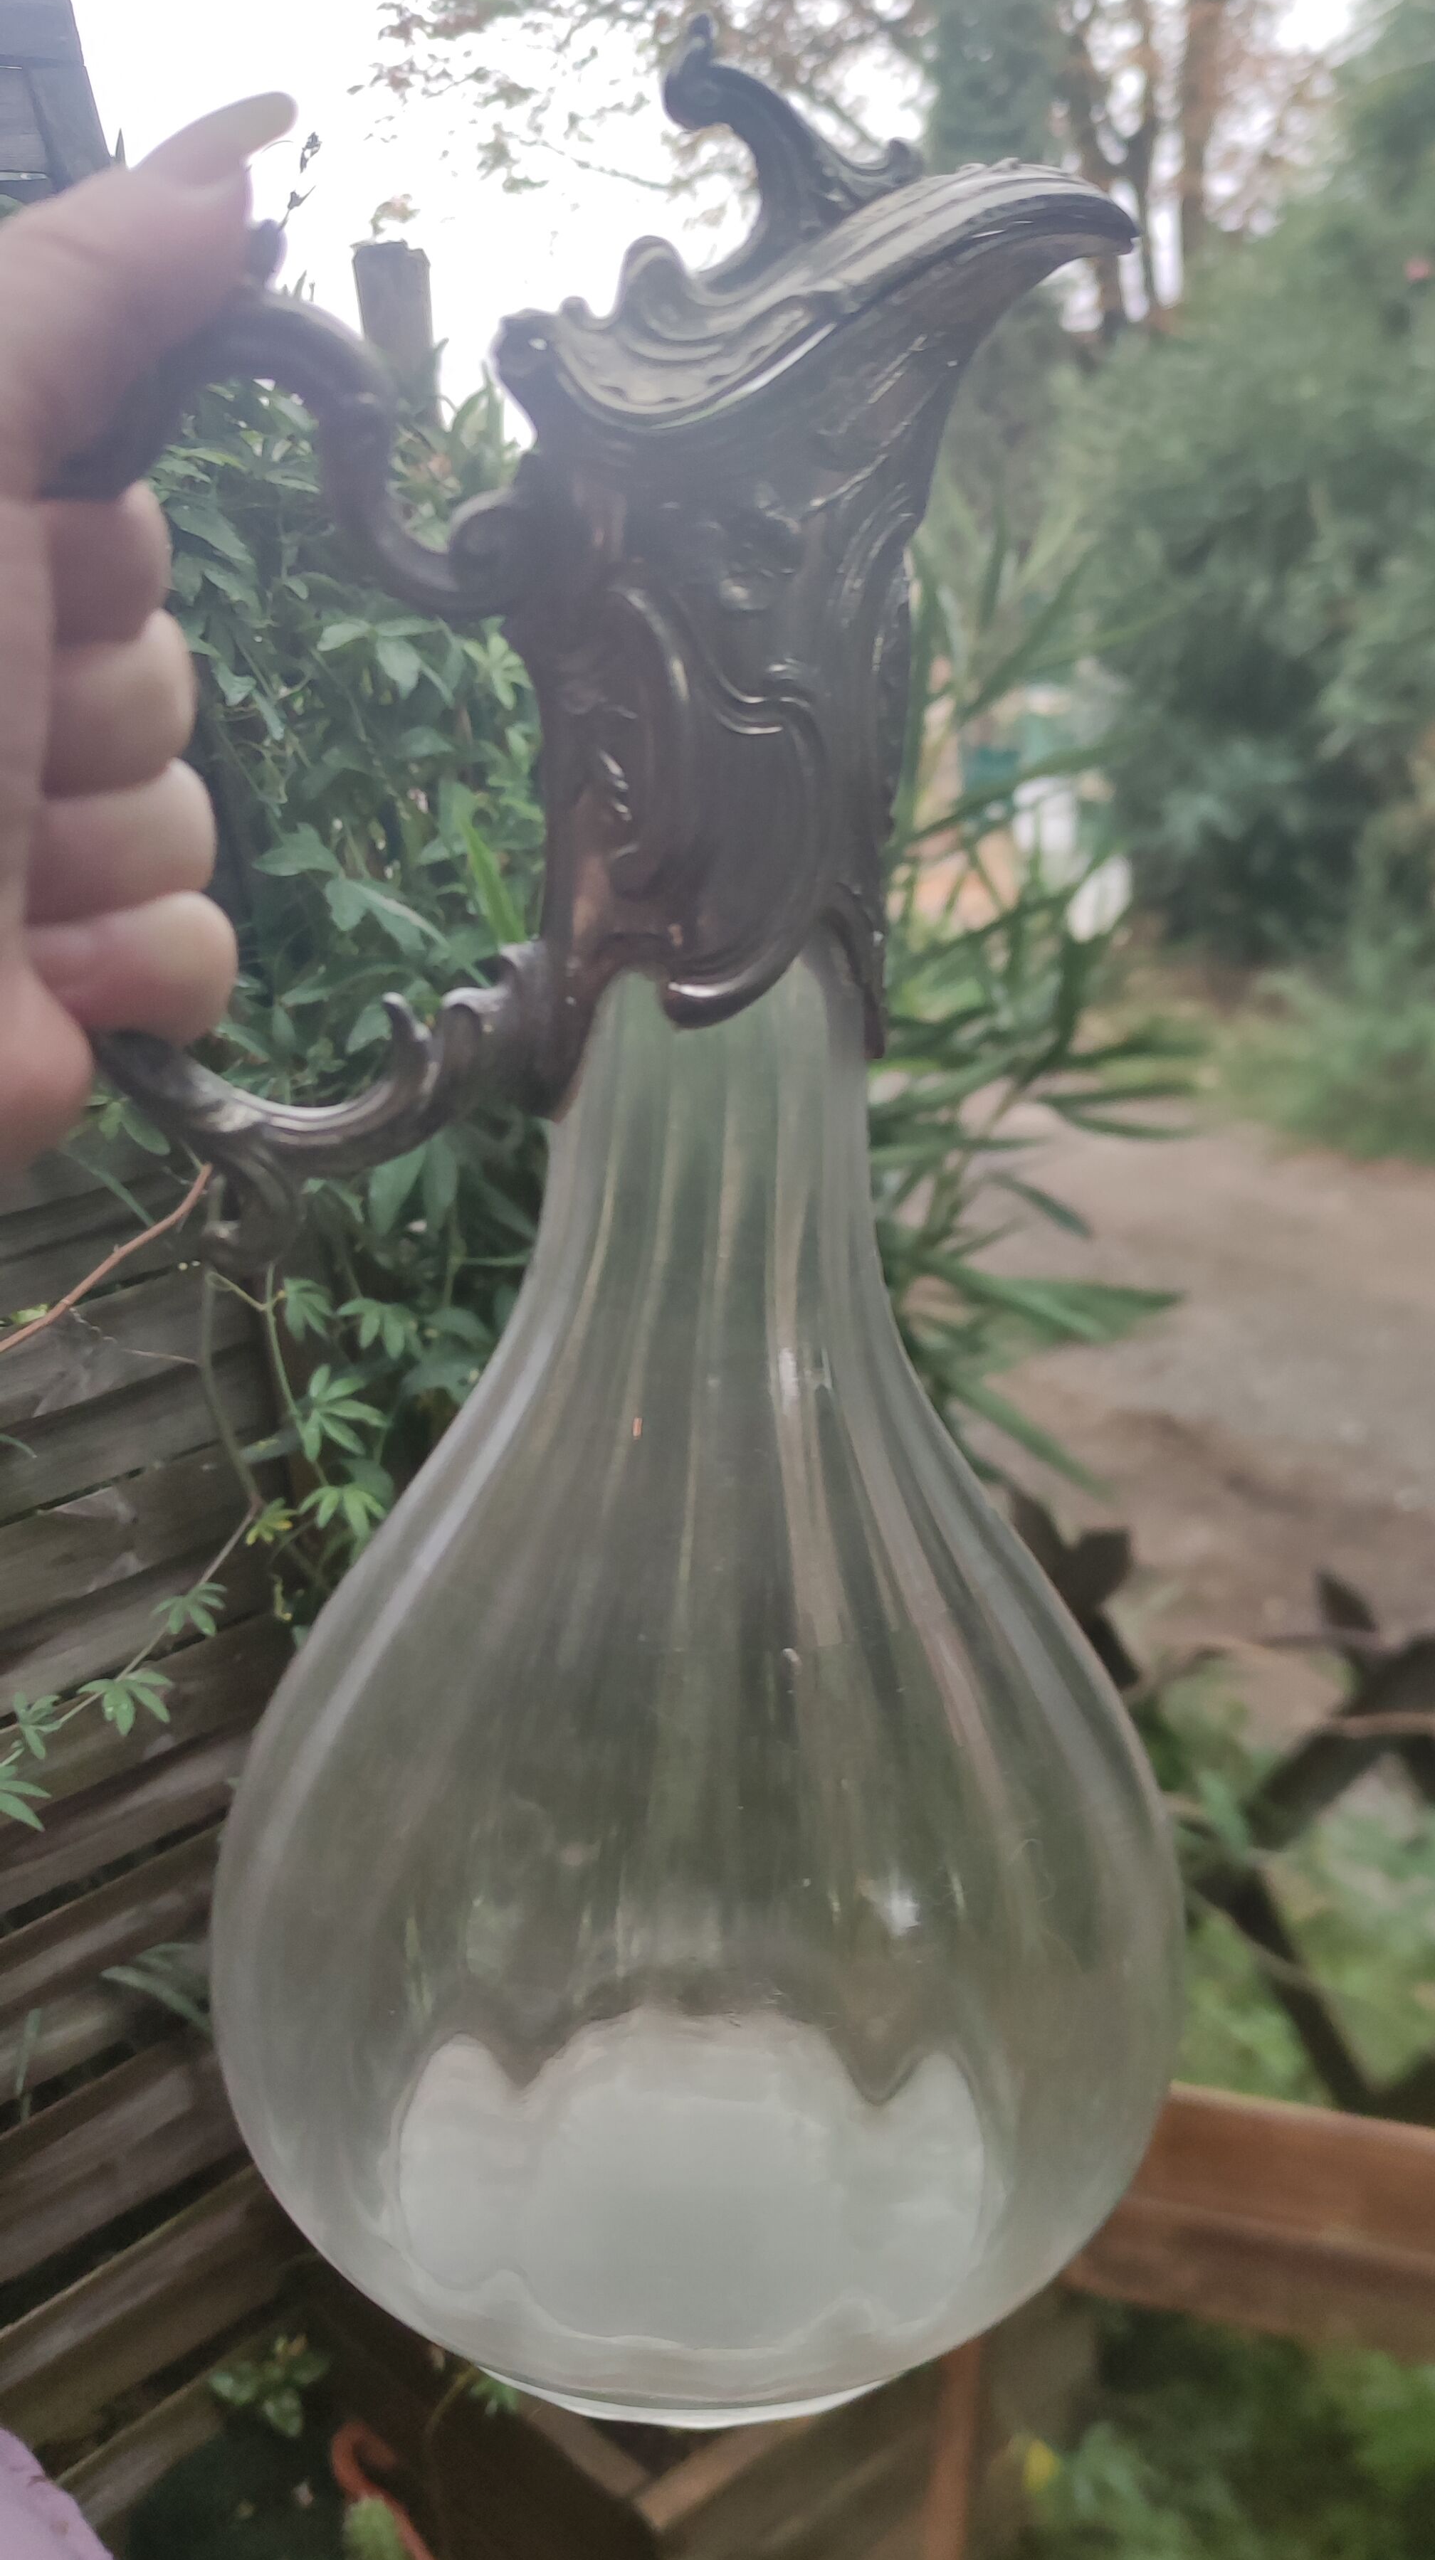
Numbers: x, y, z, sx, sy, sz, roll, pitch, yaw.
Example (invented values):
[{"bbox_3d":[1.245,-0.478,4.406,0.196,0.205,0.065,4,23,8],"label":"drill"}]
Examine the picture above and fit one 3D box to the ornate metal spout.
[{"bbox_3d":[-0.017,-0.077,0.255,0.135,0.152,0.051,1,8,0],"label":"ornate metal spout"}]

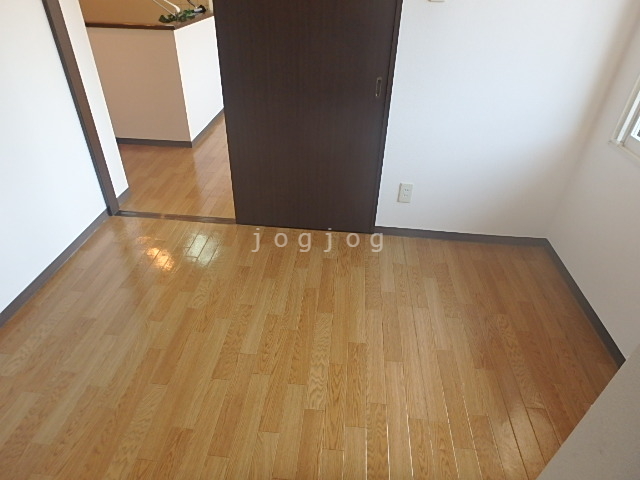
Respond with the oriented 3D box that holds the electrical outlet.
[{"bbox_3d":[0.492,-0.271,2.230,0.070,0.120,0.012,4,35,3],"label":"electrical outlet"}]

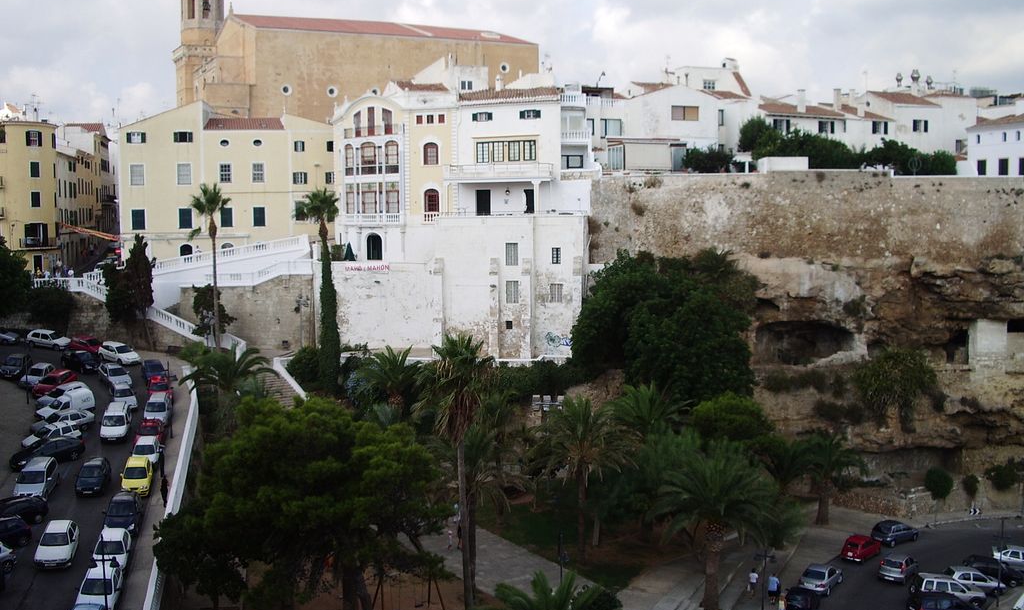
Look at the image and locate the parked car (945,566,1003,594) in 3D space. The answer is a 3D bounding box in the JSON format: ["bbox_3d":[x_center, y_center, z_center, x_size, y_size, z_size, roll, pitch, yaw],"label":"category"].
[{"bbox_3d":[30.031,17.975,67.280,3.800,1.420,1.640,1,4,0],"label":"parked car"}]

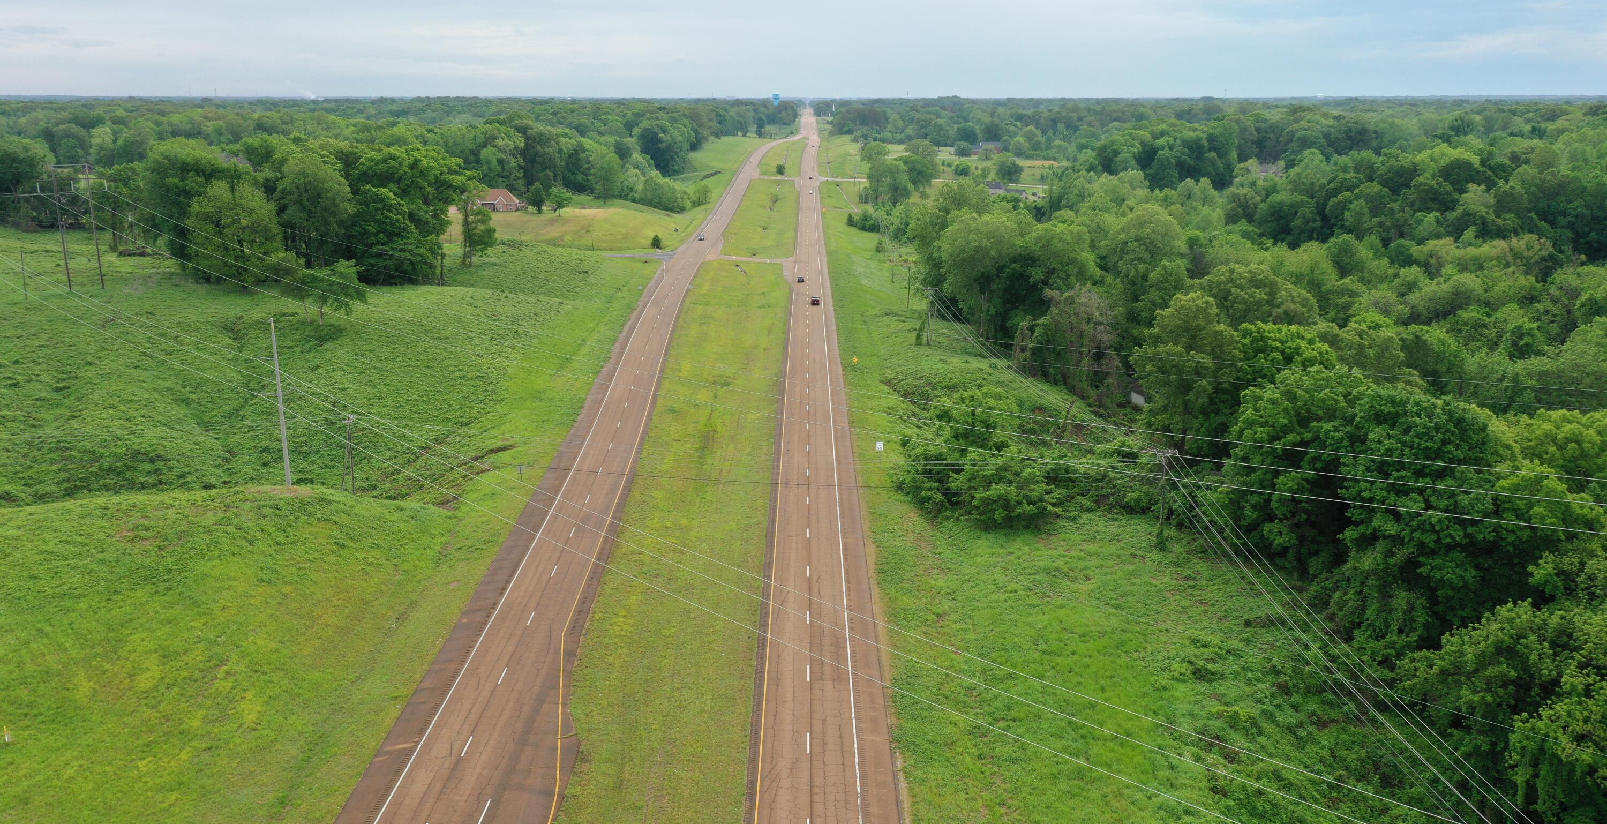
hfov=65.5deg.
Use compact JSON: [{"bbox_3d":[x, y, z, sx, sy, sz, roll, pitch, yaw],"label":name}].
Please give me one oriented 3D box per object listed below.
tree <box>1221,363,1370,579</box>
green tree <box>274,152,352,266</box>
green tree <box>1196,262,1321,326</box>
[{"bbox_3d":[52.830,6.240,133.300,15.130,21.810,15.130,0,14,0],"label":"tree"},{"bbox_3d":[-107.010,-44.000,272.790,16.720,24.450,16.720,0,14,0],"label":"green tree"},{"bbox_3d":[78.020,-14.470,218.430,20.380,23.000,20.380,0,14,0],"label":"green tree"}]

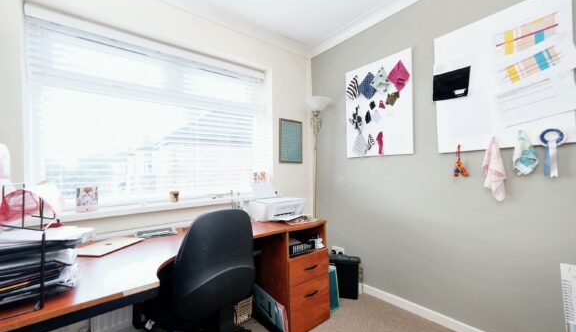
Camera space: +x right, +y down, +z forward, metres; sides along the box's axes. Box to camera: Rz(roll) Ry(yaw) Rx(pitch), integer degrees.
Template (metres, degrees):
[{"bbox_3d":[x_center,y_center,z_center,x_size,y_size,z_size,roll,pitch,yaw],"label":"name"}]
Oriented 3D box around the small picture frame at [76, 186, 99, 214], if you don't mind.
[{"bbox_3d":[-1.204,0.206,1.443,0.100,0.147,0.025,0,-2,-39],"label":"small picture frame"}]

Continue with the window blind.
[{"bbox_3d":[-0.846,-0.320,1.852,1.600,1.170,0.070,0,-2,-39],"label":"window blind"}]

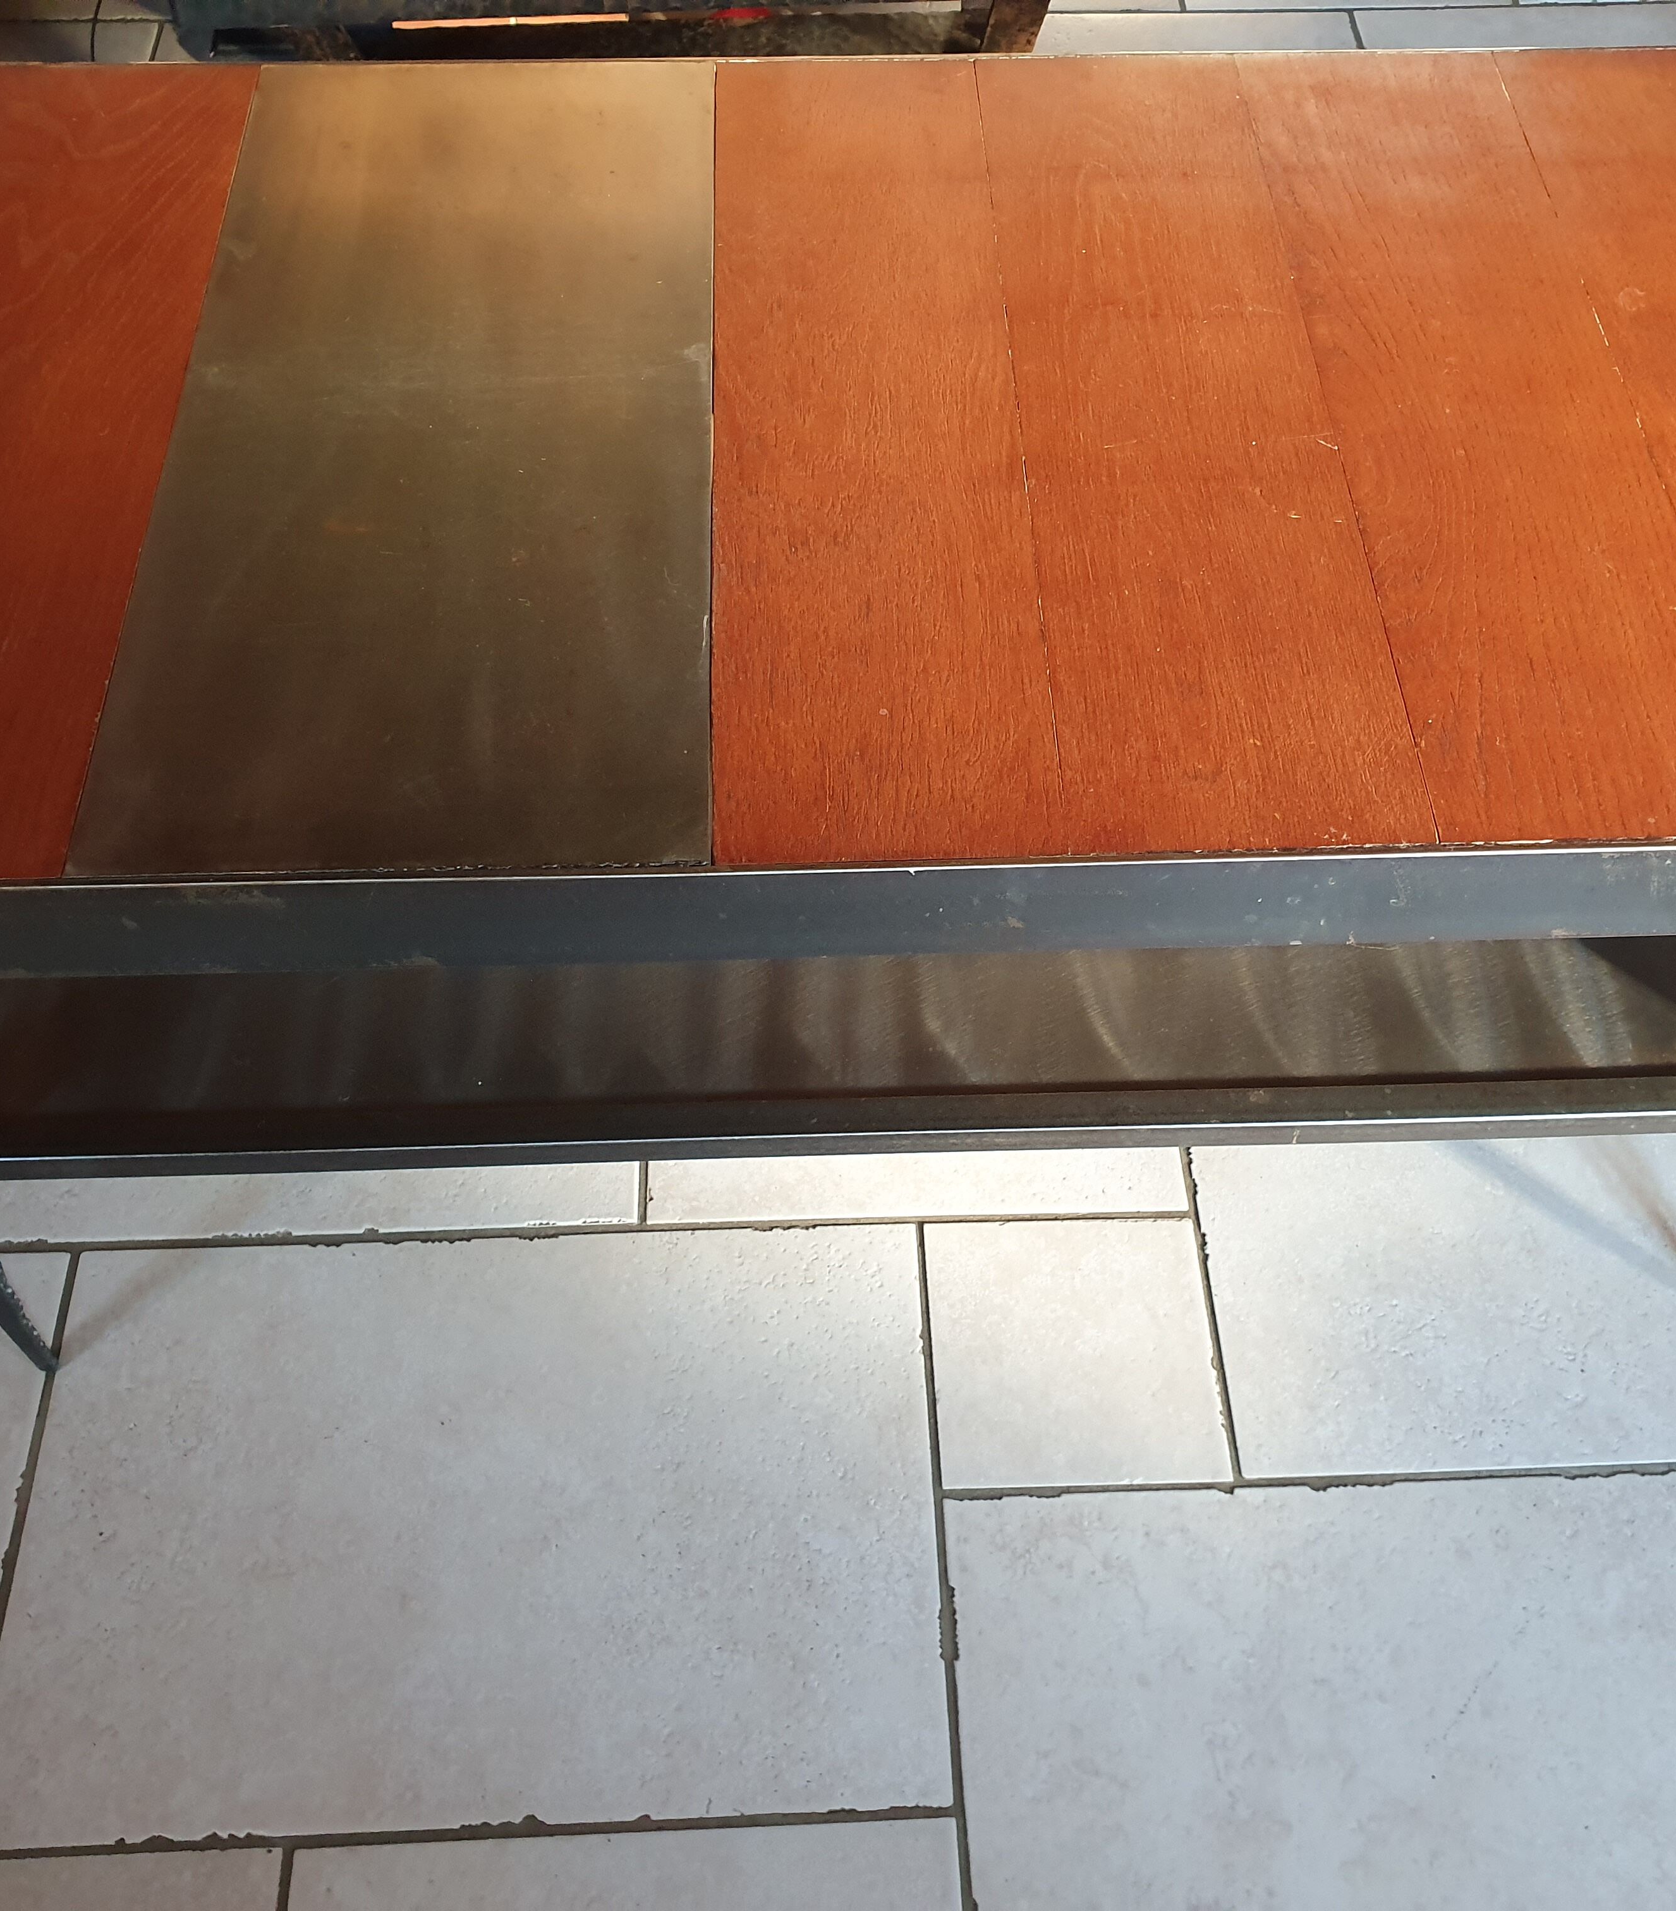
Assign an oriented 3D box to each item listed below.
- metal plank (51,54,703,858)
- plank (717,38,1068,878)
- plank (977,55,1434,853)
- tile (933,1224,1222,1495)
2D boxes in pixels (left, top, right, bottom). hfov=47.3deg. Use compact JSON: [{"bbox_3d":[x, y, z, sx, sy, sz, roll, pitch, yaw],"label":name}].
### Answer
[{"bbox_3d":[-0.179,-0.255,0.881,0.244,0.005,0.546,-2,55,-2],"label":"metal plank"},{"bbox_3d":[0.012,-0.254,0.892,0.137,0.020,0.546,-1,55,-1],"label":"plank"},{"bbox_3d":[0.152,-0.259,0.896,0.144,0.020,0.545,-1,55,-1],"label":"plank"},{"bbox_3d":[0.133,0.226,1.091,0.158,0.010,0.158,-1,55,-2],"label":"tile"}]

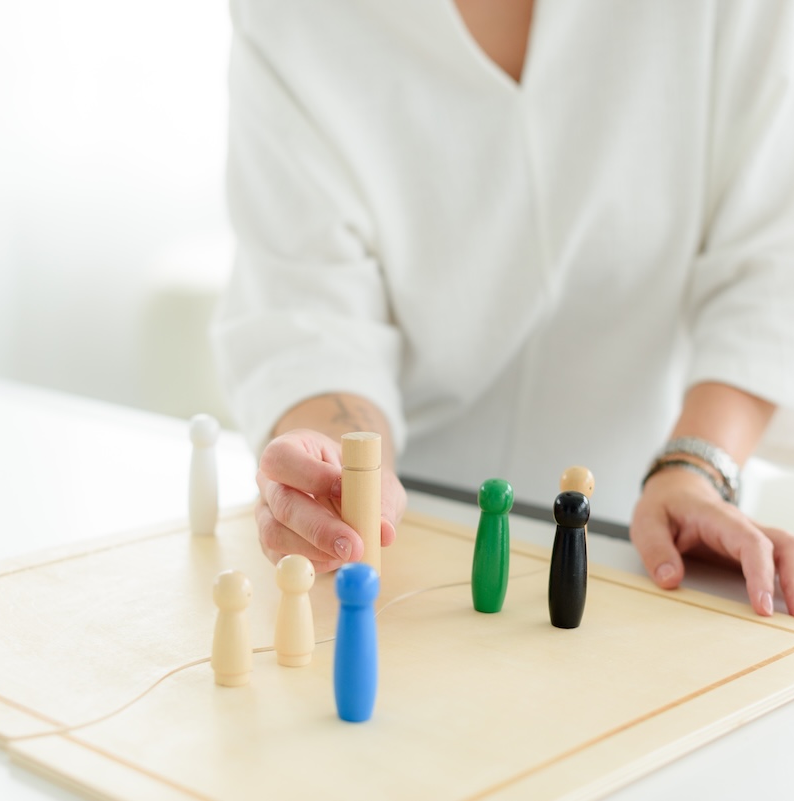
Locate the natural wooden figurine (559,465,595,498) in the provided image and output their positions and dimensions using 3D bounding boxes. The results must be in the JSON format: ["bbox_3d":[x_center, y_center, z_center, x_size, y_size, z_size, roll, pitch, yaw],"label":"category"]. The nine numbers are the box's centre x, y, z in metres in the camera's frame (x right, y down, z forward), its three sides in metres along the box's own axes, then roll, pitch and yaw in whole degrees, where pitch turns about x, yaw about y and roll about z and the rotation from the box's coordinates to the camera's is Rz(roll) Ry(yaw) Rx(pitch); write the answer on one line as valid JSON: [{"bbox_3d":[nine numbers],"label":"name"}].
[{"bbox_3d":[0.124,0.089,1.159,0.025,0.089,0.025,5,13,20],"label":"natural wooden figurine"}]

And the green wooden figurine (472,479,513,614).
[{"bbox_3d":[0.064,0.096,1.114,0.025,0.089,0.025,3,12,0],"label":"green wooden figurine"}]

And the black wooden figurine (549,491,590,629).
[{"bbox_3d":[0.112,0.103,1.087,0.025,0.089,0.025,1,12,0],"label":"black wooden figurine"}]

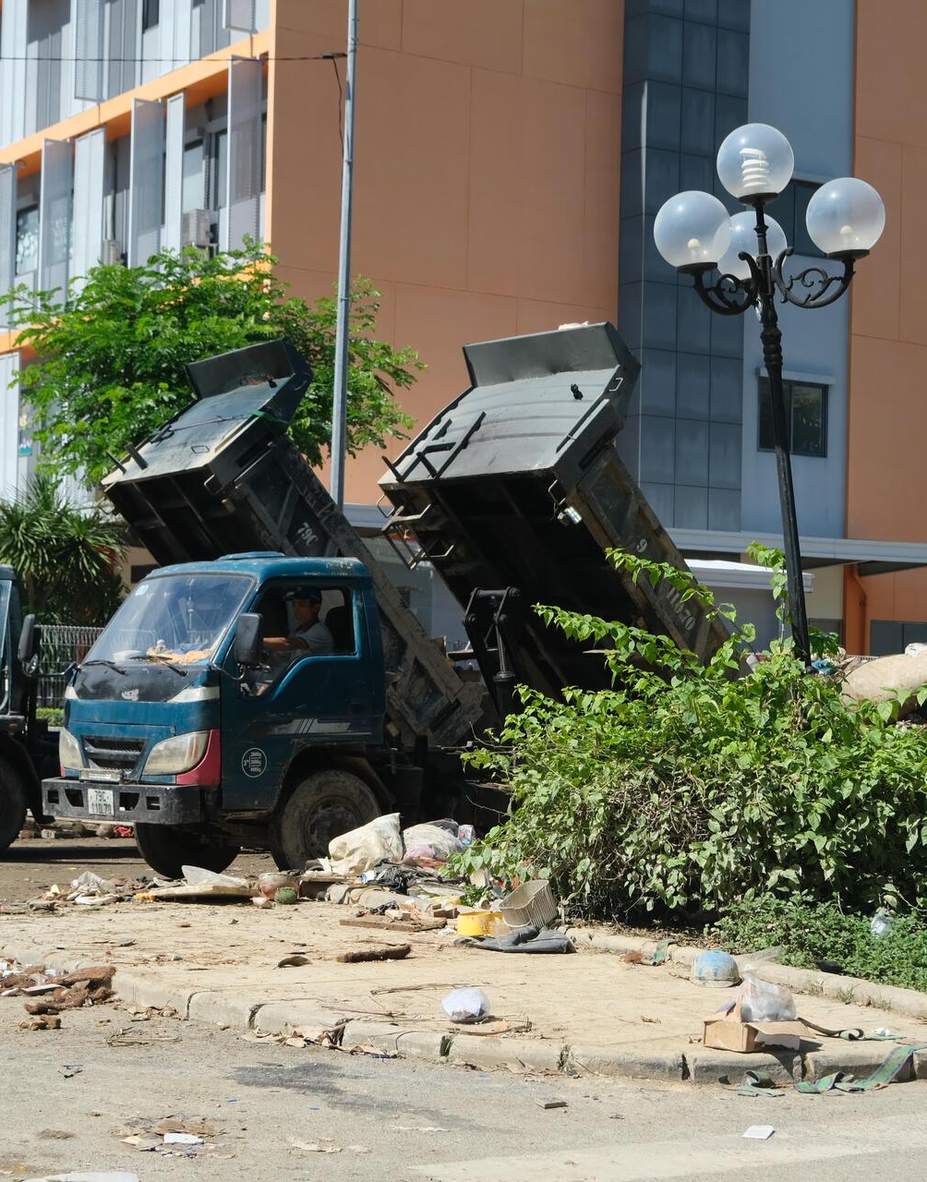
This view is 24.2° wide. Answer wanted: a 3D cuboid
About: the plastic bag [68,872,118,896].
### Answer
[{"bbox_3d":[-2.343,1.853,13.700,0.320,0.140,0.250,1,-2,0],"label":"plastic bag"}]

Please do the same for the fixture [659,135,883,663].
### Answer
[{"bbox_3d":[1.857,-0.412,12.482,1.320,4.550,1.200,-5,-1,0],"label":"fixture"}]

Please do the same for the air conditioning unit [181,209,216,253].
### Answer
[{"bbox_3d":[-4.472,-5.923,35.923,0.310,0.610,0.820,3,-3,-36],"label":"air conditioning unit"}]

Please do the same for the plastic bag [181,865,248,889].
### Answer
[{"bbox_3d":[-1.555,1.789,13.550,0.420,0.130,0.270,1,-2,0],"label":"plastic bag"}]

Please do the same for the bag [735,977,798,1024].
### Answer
[{"bbox_3d":[1.197,1.618,8.550,0.250,0.200,0.210,1,-2,0],"label":"bag"}]

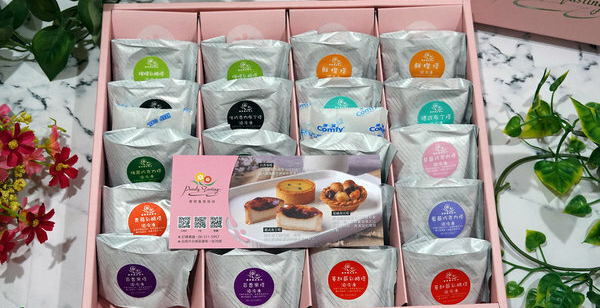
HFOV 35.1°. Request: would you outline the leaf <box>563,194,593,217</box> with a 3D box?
[{"bbox_3d":[0.289,0.057,0.995,0.031,0.008,0.024,-18,67,-9],"label":"leaf"}]

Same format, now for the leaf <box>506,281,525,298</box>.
[{"bbox_3d":[0.215,0.139,0.957,0.020,0.006,0.016,-40,72,-17],"label":"leaf"}]

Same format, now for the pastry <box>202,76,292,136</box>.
[{"bbox_3d":[-0.056,-0.042,1.017,0.095,0.035,0.079,-1,105,-1],"label":"pastry"}]

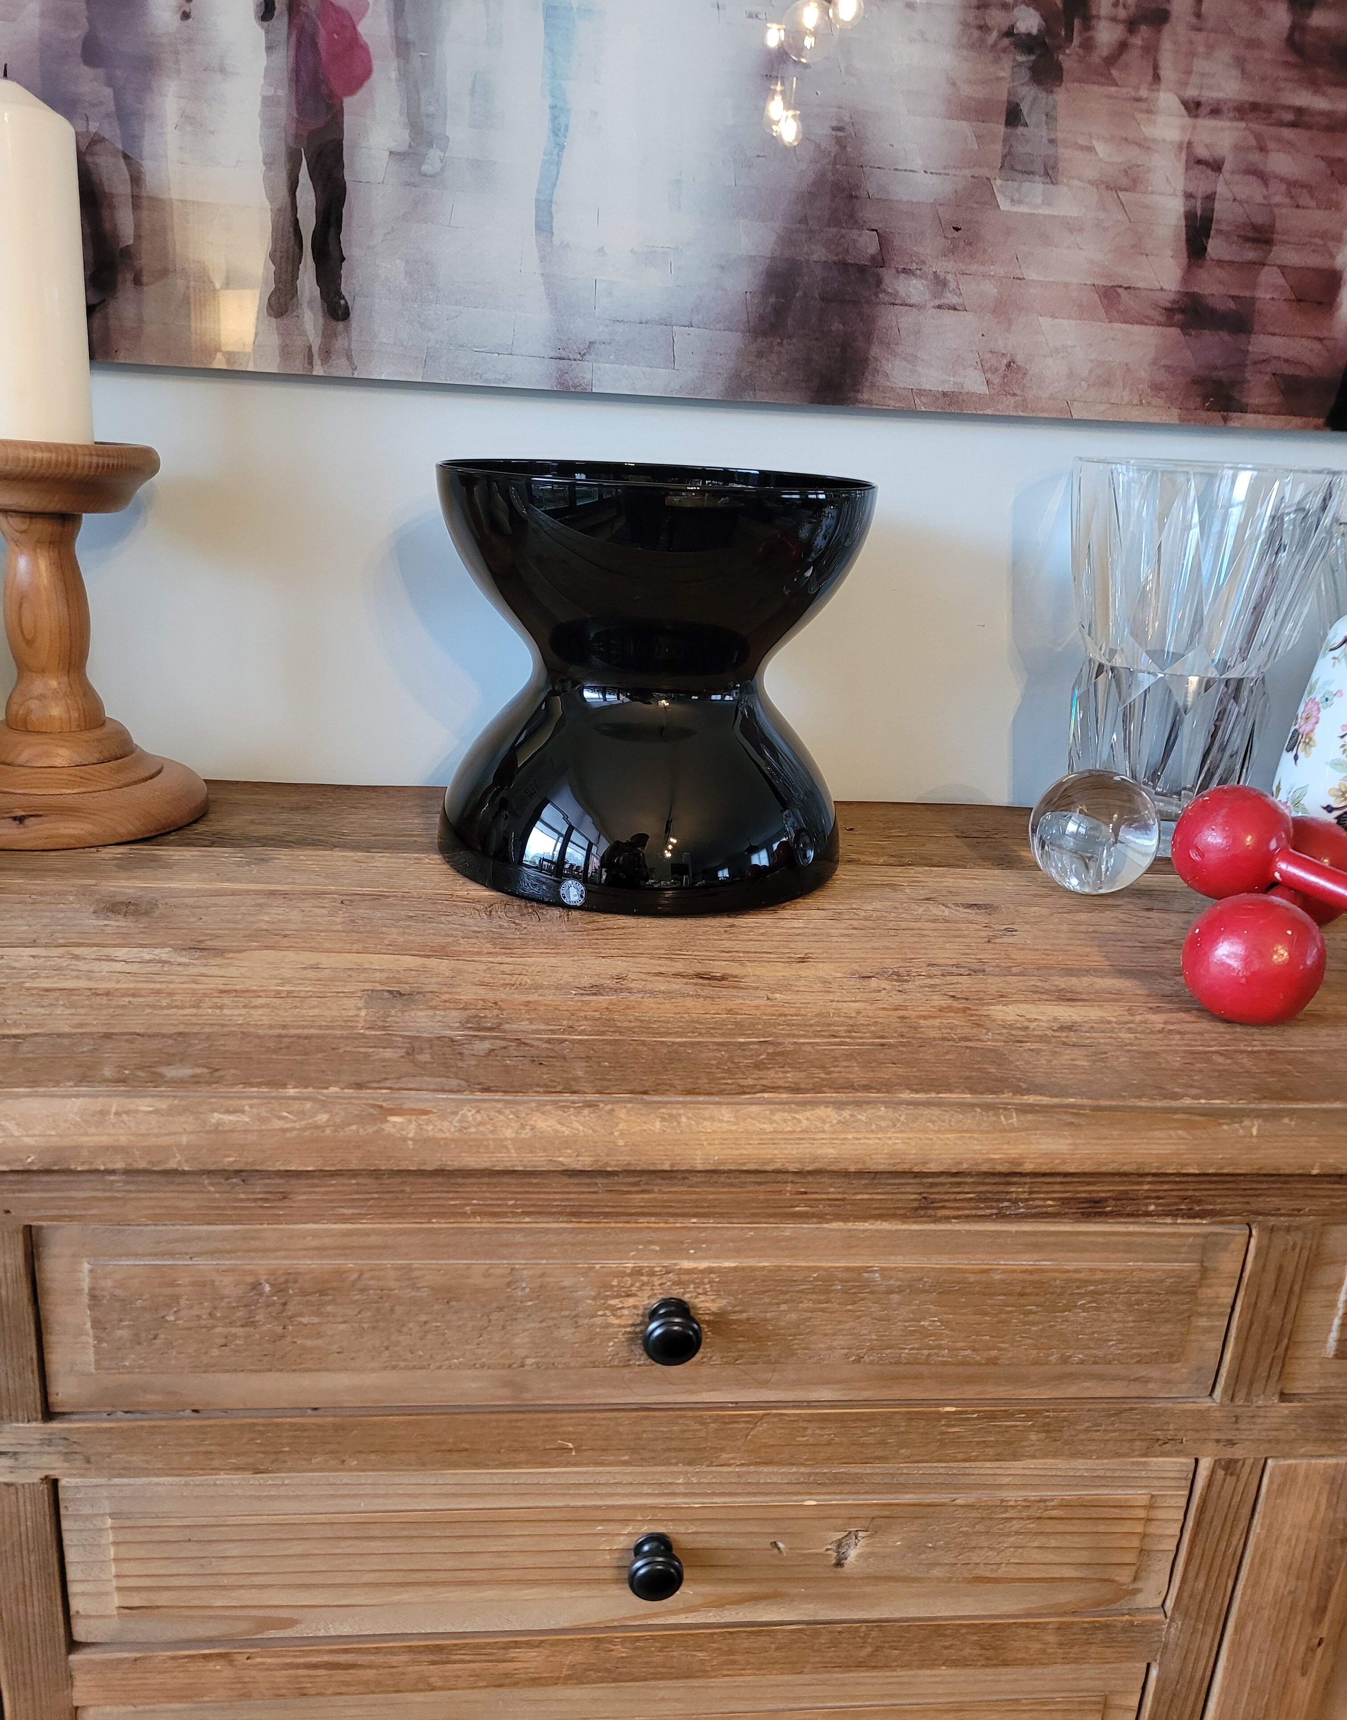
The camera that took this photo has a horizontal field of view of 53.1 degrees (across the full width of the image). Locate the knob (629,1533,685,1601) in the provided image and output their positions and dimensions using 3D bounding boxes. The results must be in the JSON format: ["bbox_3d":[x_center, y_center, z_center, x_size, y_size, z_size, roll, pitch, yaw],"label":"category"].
[{"bbox_3d":[-0.009,0.345,0.657,0.027,0.027,0.027,1,18,-6],"label":"knob"}]

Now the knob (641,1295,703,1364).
[{"bbox_3d":[-0.001,0.215,0.615,0.026,0.026,0.027,1,18,-6],"label":"knob"}]

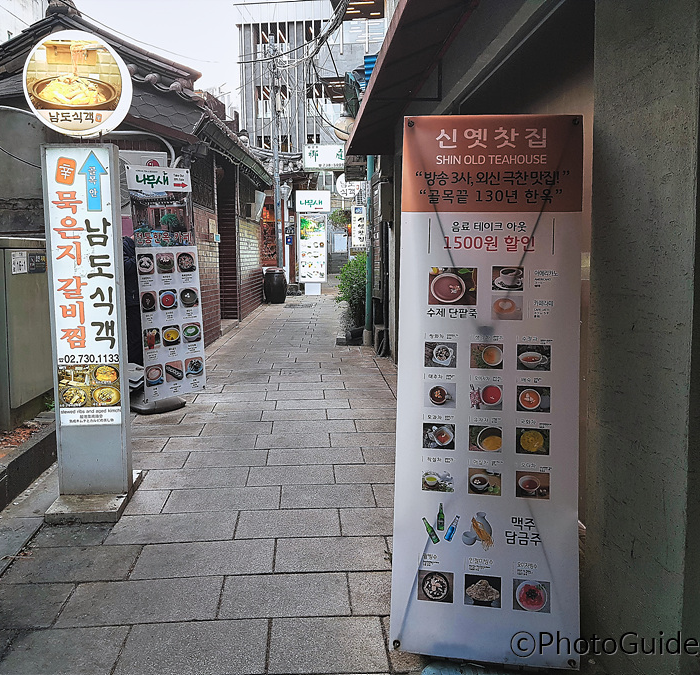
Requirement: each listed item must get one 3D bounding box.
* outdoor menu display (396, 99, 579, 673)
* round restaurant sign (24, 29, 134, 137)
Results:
[{"bbox_3d":[0.457,0.141,2.250,0.600,1.800,0.060,1,-5,8],"label":"outdoor menu display"},{"bbox_3d":[-1.376,-1.272,3.440,0.515,0.515,0.140,-1,6,-4],"label":"round restaurant sign"}]

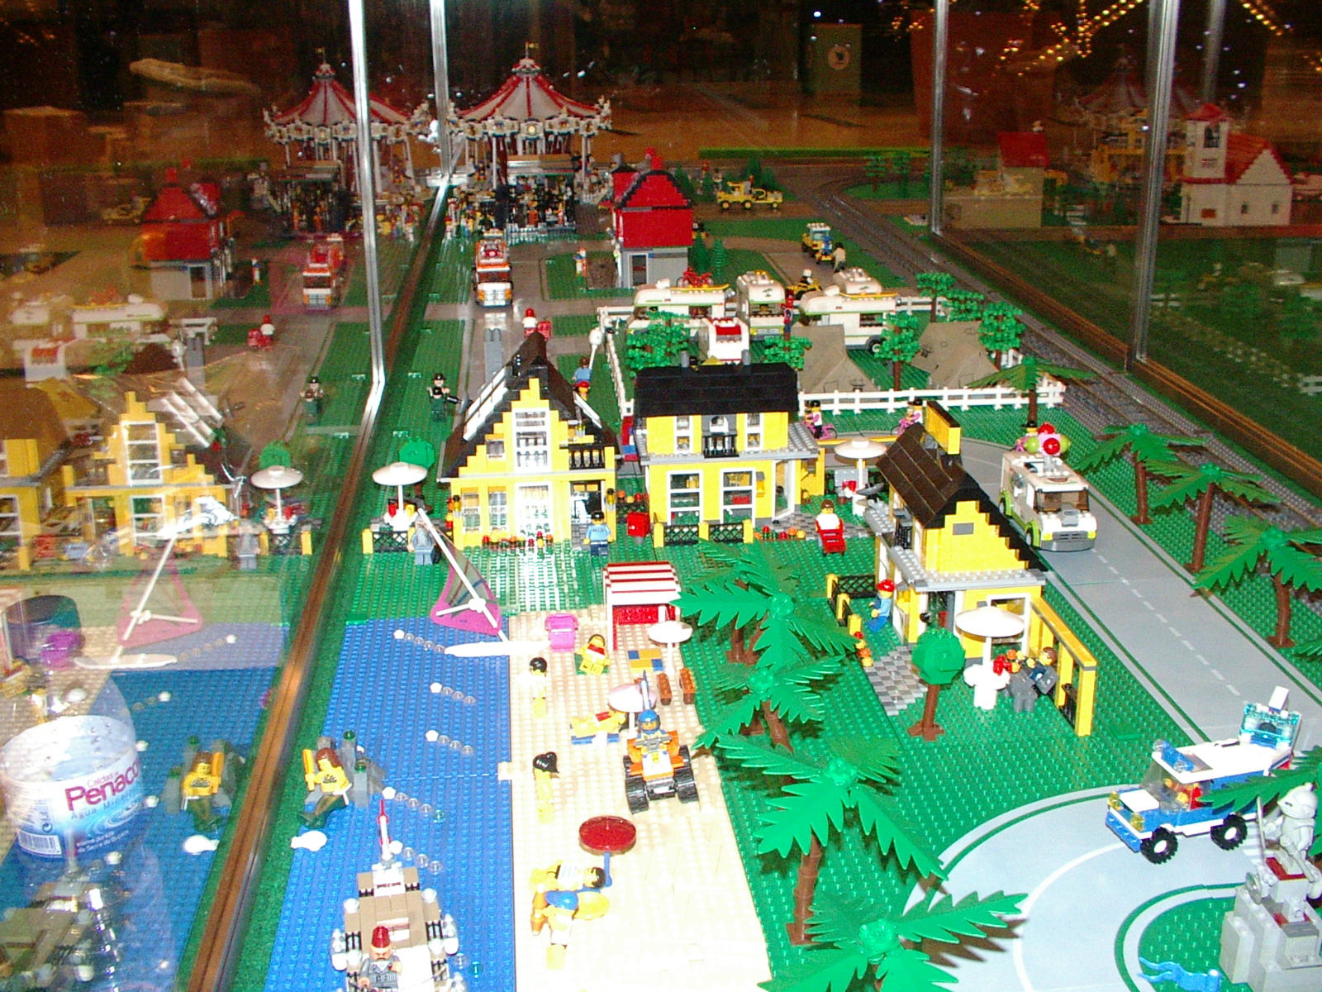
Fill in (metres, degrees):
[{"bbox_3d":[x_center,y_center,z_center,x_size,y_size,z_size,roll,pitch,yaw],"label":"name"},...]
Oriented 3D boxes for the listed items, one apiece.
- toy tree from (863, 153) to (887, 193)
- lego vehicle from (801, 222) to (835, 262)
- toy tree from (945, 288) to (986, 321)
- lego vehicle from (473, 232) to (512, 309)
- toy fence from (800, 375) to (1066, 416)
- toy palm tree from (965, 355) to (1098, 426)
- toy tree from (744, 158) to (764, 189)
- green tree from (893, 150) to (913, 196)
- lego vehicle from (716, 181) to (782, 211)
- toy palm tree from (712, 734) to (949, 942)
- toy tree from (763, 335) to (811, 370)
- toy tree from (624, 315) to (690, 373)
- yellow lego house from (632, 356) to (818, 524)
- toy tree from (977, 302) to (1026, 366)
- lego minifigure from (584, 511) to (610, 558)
[{"bbox_3d":[0.519,-0.775,3.490,0.057,0.087,0.055,-2,19,-6],"label":"toy tree"},{"bbox_3d":[0.290,-0.468,2.667,0.038,0.058,0.122,-3,20,-8],"label":"lego vehicle"},{"bbox_3d":[0.412,-0.240,1.981,0.057,0.078,0.055,-2,19,-6],"label":"toy tree"},{"bbox_3d":[-0.268,-0.355,2.319,0.059,0.083,0.176,-4,20,-9],"label":"lego vehicle"},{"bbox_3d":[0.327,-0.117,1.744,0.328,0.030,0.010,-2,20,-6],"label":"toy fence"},{"bbox_3d":[0.407,-0.111,1.588,0.127,0.095,0.124,5,20,15],"label":"toy palm tree"},{"bbox_3d":[0.225,-0.771,3.479,0.038,0.074,0.038,-3,20,-6],"label":"toy tree"},{"bbox_3d":[0.563,-0.746,3.365,0.051,0.099,0.051,-3,20,-6],"label":"green tree"},{"bbox_3d":[0.193,-0.666,3.211,0.150,0.058,0.040,-2,20,-6],"label":"lego vehicle"},{"bbox_3d":[0.086,0.182,0.752,0.114,0.099,0.114,-2,19,-4],"label":"toy palm tree"},{"bbox_3d":[0.153,-0.163,1.783,0.058,0.078,0.056,-3,20,-6],"label":"toy tree"},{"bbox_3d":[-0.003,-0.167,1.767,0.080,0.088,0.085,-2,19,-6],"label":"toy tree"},{"bbox_3d":[0.060,-0.060,1.426,0.182,0.144,0.106,-2,20,-6],"label":"yellow lego house"},{"bbox_3d":[0.448,-0.206,1.897,0.064,0.093,0.064,-2,20,-6],"label":"toy tree"},{"bbox_3d":[-0.056,0.033,1.270,0.024,0.041,0.015,-2,19,-6],"label":"lego minifigure"}]

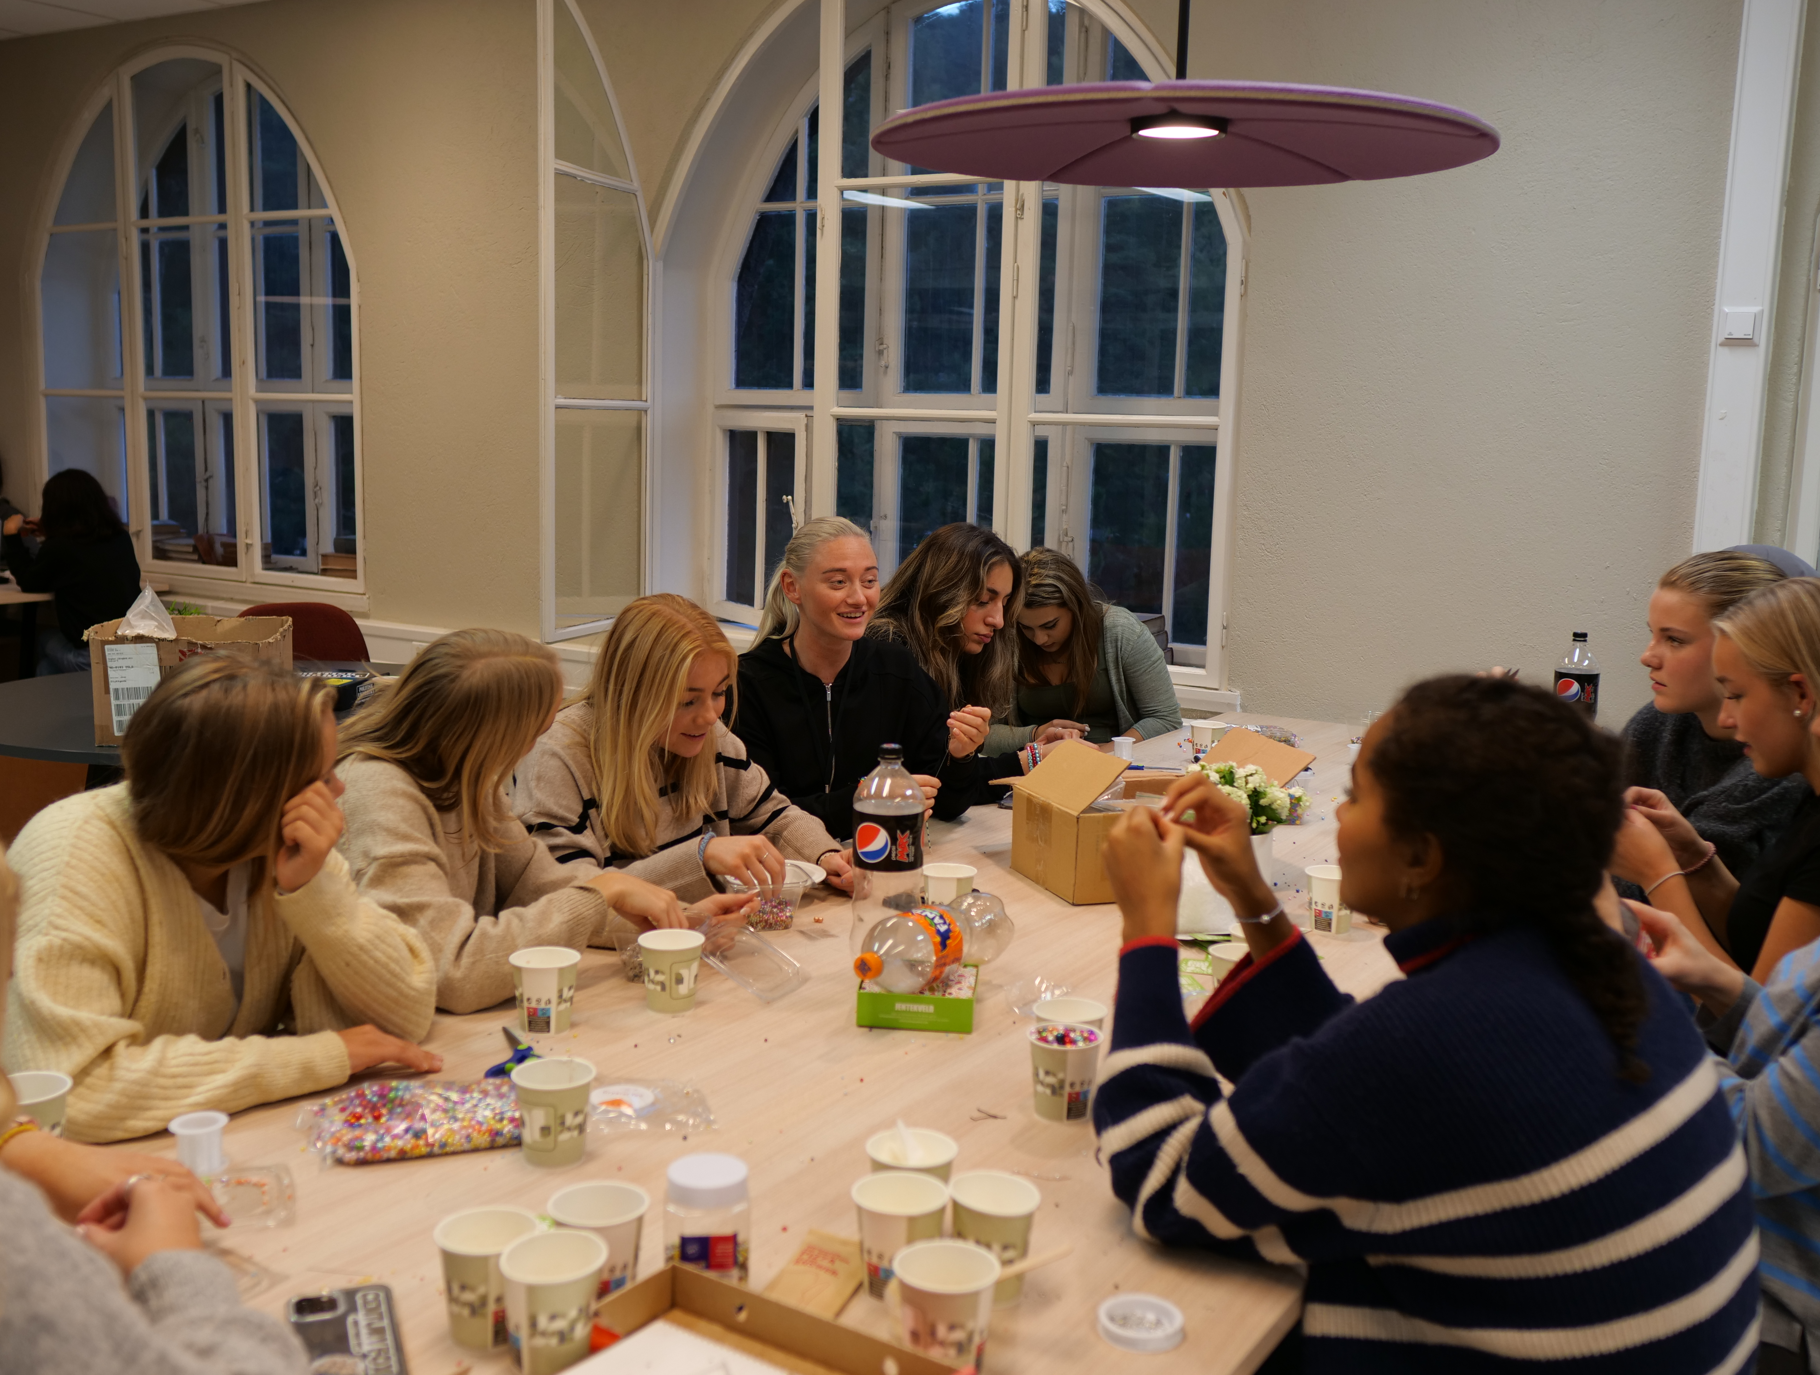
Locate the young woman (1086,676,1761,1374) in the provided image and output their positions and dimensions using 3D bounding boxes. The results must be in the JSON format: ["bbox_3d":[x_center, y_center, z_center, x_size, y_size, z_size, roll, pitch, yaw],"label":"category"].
[{"bbox_3d":[0.501,0.588,1.741,0.660,1.208,0.520,8,10,36],"label":"young woman"}]

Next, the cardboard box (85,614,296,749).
[{"bbox_3d":[-1.573,-0.017,3.760,0.358,0.237,0.320,0,9,-11],"label":"cardboard box"}]

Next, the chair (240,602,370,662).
[{"bbox_3d":[-1.756,0.204,4.816,0.480,0.820,0.520,2,9,3],"label":"chair"}]

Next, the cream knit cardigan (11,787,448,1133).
[{"bbox_3d":[-0.800,0.375,1.833,0.460,0.560,0.520,6,10,27],"label":"cream knit cardigan"}]

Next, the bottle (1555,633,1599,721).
[{"bbox_3d":[1.386,0.047,3.549,0.091,0.330,0.091,5,9,21],"label":"bottle"}]

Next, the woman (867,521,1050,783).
[{"bbox_3d":[0.172,0.297,3.451,0.680,1.260,0.500,8,11,37],"label":"woman"}]

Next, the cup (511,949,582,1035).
[{"bbox_3d":[-0.408,0.342,1.902,0.077,0.082,0.077,0,9,-12],"label":"cup"}]

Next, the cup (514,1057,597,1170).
[{"bbox_3d":[-0.342,0.411,1.632,0.081,0.084,0.081,2,9,0],"label":"cup"}]

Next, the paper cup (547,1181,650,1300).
[{"bbox_3d":[-0.250,0.454,1.363,0.081,0.084,0.081,2,9,0],"label":"paper cup"}]

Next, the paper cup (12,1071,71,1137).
[{"bbox_3d":[-0.785,0.394,1.505,0.077,0.082,0.077,-3,10,-28],"label":"paper cup"}]

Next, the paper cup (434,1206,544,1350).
[{"bbox_3d":[-0.314,0.444,1.267,0.077,0.082,0.077,-1,9,-14],"label":"paper cup"}]

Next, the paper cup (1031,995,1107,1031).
[{"bbox_3d":[0.172,0.389,1.830,0.080,0.084,0.080,1,9,0],"label":"paper cup"}]

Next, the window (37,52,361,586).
[{"bbox_3d":[-2.761,-1.430,6.564,1.916,1.938,0.150,7,10,31],"label":"window"}]

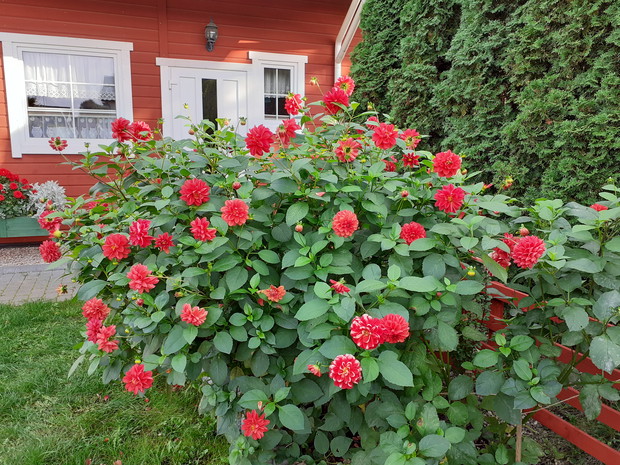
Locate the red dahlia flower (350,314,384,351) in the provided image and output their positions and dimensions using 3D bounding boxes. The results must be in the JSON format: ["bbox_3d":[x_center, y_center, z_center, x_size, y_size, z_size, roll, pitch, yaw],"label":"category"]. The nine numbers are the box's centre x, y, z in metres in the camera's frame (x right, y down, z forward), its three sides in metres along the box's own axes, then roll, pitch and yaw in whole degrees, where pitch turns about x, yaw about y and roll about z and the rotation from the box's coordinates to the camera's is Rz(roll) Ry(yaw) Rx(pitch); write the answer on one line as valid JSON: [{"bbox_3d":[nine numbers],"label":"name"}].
[{"bbox_3d":[0.184,0.321,1.550,0.109,0.114,0.062,2,-11,7],"label":"red dahlia flower"}]

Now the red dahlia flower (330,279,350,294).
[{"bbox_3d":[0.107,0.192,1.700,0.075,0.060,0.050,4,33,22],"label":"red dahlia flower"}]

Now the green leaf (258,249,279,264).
[{"bbox_3d":[-0.146,0.084,1.700,0.088,0.020,0.050,23,48,18],"label":"green leaf"}]

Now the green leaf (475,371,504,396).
[{"bbox_3d":[0.641,0.540,1.728,0.123,0.021,0.091,-38,58,-24],"label":"green leaf"}]

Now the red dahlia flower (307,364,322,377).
[{"bbox_3d":[0.013,0.391,1.372,0.032,0.044,0.043,-47,32,-22],"label":"red dahlia flower"}]

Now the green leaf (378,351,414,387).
[{"bbox_3d":[0.277,0.436,1.550,0.140,0.020,0.085,33,61,17],"label":"green leaf"}]

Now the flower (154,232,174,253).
[{"bbox_3d":[-0.542,0.037,1.800,0.073,0.073,0.032,-1,-6,-9],"label":"flower"}]

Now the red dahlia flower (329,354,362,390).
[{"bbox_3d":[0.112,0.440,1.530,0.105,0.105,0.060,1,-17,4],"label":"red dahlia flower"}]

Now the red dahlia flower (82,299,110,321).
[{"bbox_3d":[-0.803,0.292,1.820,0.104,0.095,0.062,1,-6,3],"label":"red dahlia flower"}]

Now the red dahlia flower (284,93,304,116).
[{"bbox_3d":[-0.064,-0.524,1.980,0.083,0.065,0.092,2,48,6],"label":"red dahlia flower"}]

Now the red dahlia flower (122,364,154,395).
[{"bbox_3d":[-0.589,0.505,1.660,0.100,0.097,0.055,1,9,3],"label":"red dahlia flower"}]

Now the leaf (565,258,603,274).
[{"bbox_3d":[0.848,0.105,1.500,0.117,0.018,0.060,0,19,10],"label":"leaf"}]

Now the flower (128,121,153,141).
[{"bbox_3d":[-0.751,-0.451,2.150,0.108,0.100,0.060,3,1,17],"label":"flower"}]

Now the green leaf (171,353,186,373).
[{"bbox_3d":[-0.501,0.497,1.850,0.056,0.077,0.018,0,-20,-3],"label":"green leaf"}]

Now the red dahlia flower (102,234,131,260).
[{"bbox_3d":[-0.712,0.055,1.780,0.102,0.100,0.060,4,4,20],"label":"red dahlia flower"}]

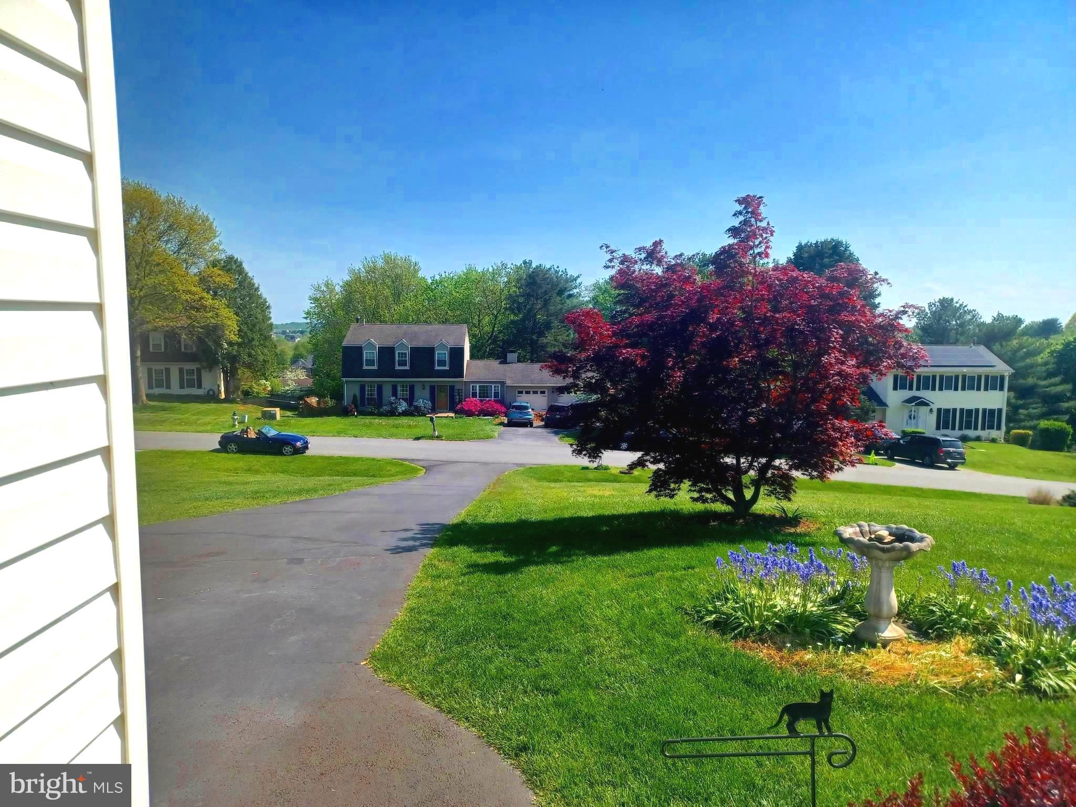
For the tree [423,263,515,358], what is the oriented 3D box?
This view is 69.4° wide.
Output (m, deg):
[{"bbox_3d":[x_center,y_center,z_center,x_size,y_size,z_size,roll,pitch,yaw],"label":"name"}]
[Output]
[{"bbox_3d":[-7.230,-7.365,81.669,9.800,14.800,9.500,0,5,0],"label":"tree"}]

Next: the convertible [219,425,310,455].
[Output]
[{"bbox_3d":[-12.181,1.580,34.787,4.030,1.280,1.700,2,5,3],"label":"convertible"}]

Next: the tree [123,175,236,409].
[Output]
[{"bbox_3d":[-27.320,-7.663,52.520,12.000,15.500,11.700,0,5,0],"label":"tree"}]

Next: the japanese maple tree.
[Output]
[{"bbox_3d":[3.206,-0.734,12.284,5.800,5.050,5.600,0,5,0],"label":"japanese maple tree"}]

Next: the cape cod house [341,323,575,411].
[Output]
[{"bbox_3d":[-5.700,-3.045,65.997,20.200,7.350,8.600,0,5,1],"label":"cape cod house"}]

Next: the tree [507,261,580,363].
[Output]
[{"bbox_3d":[0.577,-7.465,81.659,8.000,15.000,8.000,0,5,0],"label":"tree"}]

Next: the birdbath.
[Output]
[{"bbox_3d":[2.012,1.061,4.535,0.530,0.620,0.530,0,5,0],"label":"birdbath"}]

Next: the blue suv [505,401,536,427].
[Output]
[{"bbox_3d":[-1.264,0.665,57.098,1.870,1.680,4.550,0,5,1],"label":"blue suv"}]

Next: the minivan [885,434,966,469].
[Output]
[{"bbox_3d":[23.350,2.736,47.261,2.000,1.750,5.140,2,4,-17],"label":"minivan"}]

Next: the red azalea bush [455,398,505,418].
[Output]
[{"bbox_3d":[-4.491,0.341,61.085,3.900,1.400,1.800,0,5,0],"label":"red azalea bush"}]

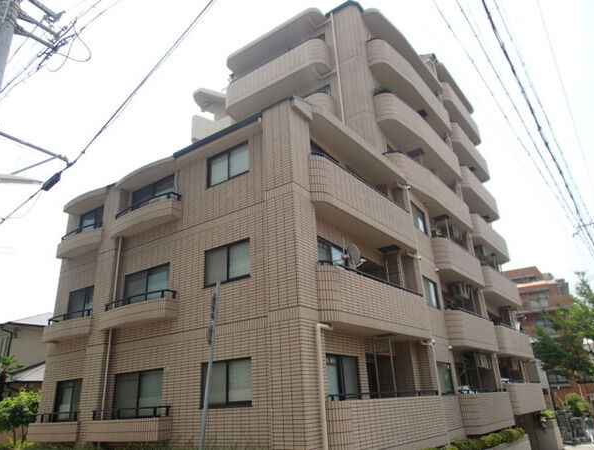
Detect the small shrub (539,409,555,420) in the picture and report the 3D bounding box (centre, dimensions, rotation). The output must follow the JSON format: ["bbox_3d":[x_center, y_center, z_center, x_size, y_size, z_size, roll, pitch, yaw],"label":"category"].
[{"bbox_3d":[14.569,11.021,25.200,0.700,0.600,0.800,-18,-27,34],"label":"small shrub"}]

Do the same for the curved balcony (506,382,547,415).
[{"bbox_3d":[10.660,8.378,21.011,1.200,1.300,6.800,-18,-27,34],"label":"curved balcony"}]

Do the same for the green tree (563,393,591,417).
[{"bbox_3d":[20.392,13.086,31.500,1.800,1.800,1.800,-18,-27,34],"label":"green tree"}]

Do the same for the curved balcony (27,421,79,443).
[{"bbox_3d":[-6.715,5.667,11.844,2.400,0.550,0.430,-16,-25,30],"label":"curved balcony"}]

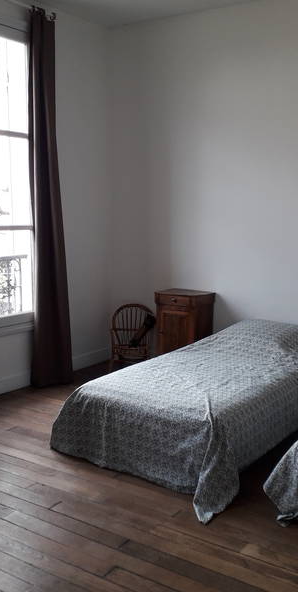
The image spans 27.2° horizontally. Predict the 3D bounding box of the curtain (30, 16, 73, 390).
[{"bbox_3d":[-0.767,-0.682,4.689,0.190,2.788,0.320,5,9,34],"label":"curtain"}]

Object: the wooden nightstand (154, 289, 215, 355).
[{"bbox_3d":[0.293,0.322,5.039,0.388,0.707,0.313,5,9,34],"label":"wooden nightstand"}]

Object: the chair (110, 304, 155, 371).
[{"bbox_3d":[-0.148,0.361,5.364,0.360,0.538,0.340,0,8,2],"label":"chair"}]

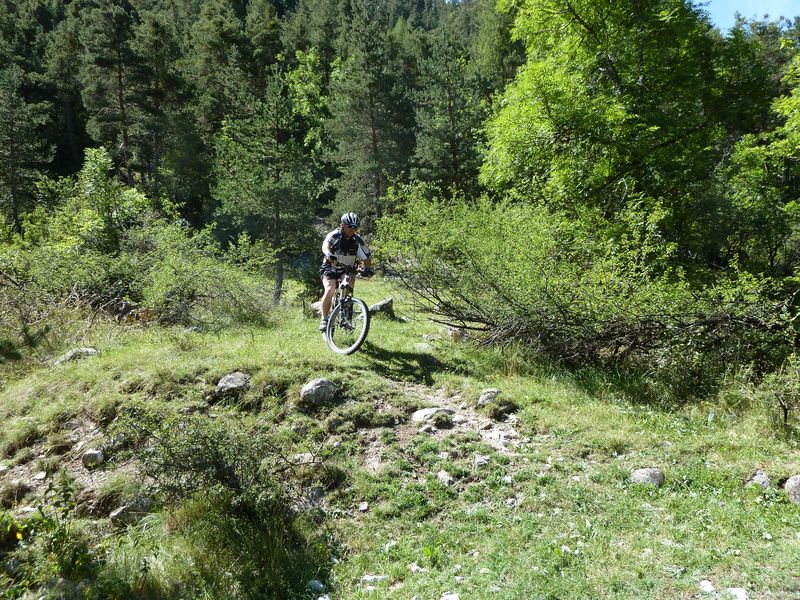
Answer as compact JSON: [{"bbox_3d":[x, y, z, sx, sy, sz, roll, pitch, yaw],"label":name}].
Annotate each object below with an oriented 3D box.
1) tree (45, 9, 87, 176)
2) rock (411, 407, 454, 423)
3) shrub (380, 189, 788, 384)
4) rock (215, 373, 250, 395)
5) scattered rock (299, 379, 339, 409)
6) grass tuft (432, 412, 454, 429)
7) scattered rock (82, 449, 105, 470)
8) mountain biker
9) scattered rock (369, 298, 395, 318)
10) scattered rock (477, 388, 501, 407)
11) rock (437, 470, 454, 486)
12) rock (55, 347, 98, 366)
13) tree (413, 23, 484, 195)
[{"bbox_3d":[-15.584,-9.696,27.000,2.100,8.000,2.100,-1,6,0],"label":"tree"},{"bbox_3d":[0.262,0.921,4.650,0.330,0.110,0.220,-1,6,0],"label":"rock"},{"bbox_3d":[1.950,-0.220,6.900,4.400,2.150,2.500,-1,6,0],"label":"shrub"},{"bbox_3d":[-1.594,0.795,5.500,0.310,0.180,0.230,-1,6,0],"label":"rock"},{"bbox_3d":[-0.757,0.864,5.400,0.340,0.240,0.280,-3,3,0],"label":"scattered rock"},{"bbox_3d":[0.388,1.074,5.150,0.190,0.130,0.170,-2,1,0],"label":"grass tuft"},{"bbox_3d":[-2.334,1.207,4.400,0.150,0.130,0.130,-1,6,0],"label":"scattered rock"},{"bbox_3d":[-0.674,-0.340,7.150,0.620,1.460,0.750,-4,4,-22],"label":"mountain biker"},{"bbox_3d":[-0.317,0.155,9.400,0.480,0.330,0.380,-3,3,0],"label":"scattered rock"},{"bbox_3d":[0.819,0.903,5.350,0.210,0.160,0.180,-3,3,0],"label":"scattered rock"},{"bbox_3d":[0.287,1.131,3.650,0.105,0.090,0.090,-1,6,0],"label":"rock"},{"bbox_3d":[-3.751,0.655,6.700,0.500,0.200,0.340,-4,4,-24],"label":"rock"},{"bbox_3d":[1.721,-5.978,20.500,2.700,7.700,2.700,-3,3,0],"label":"tree"}]

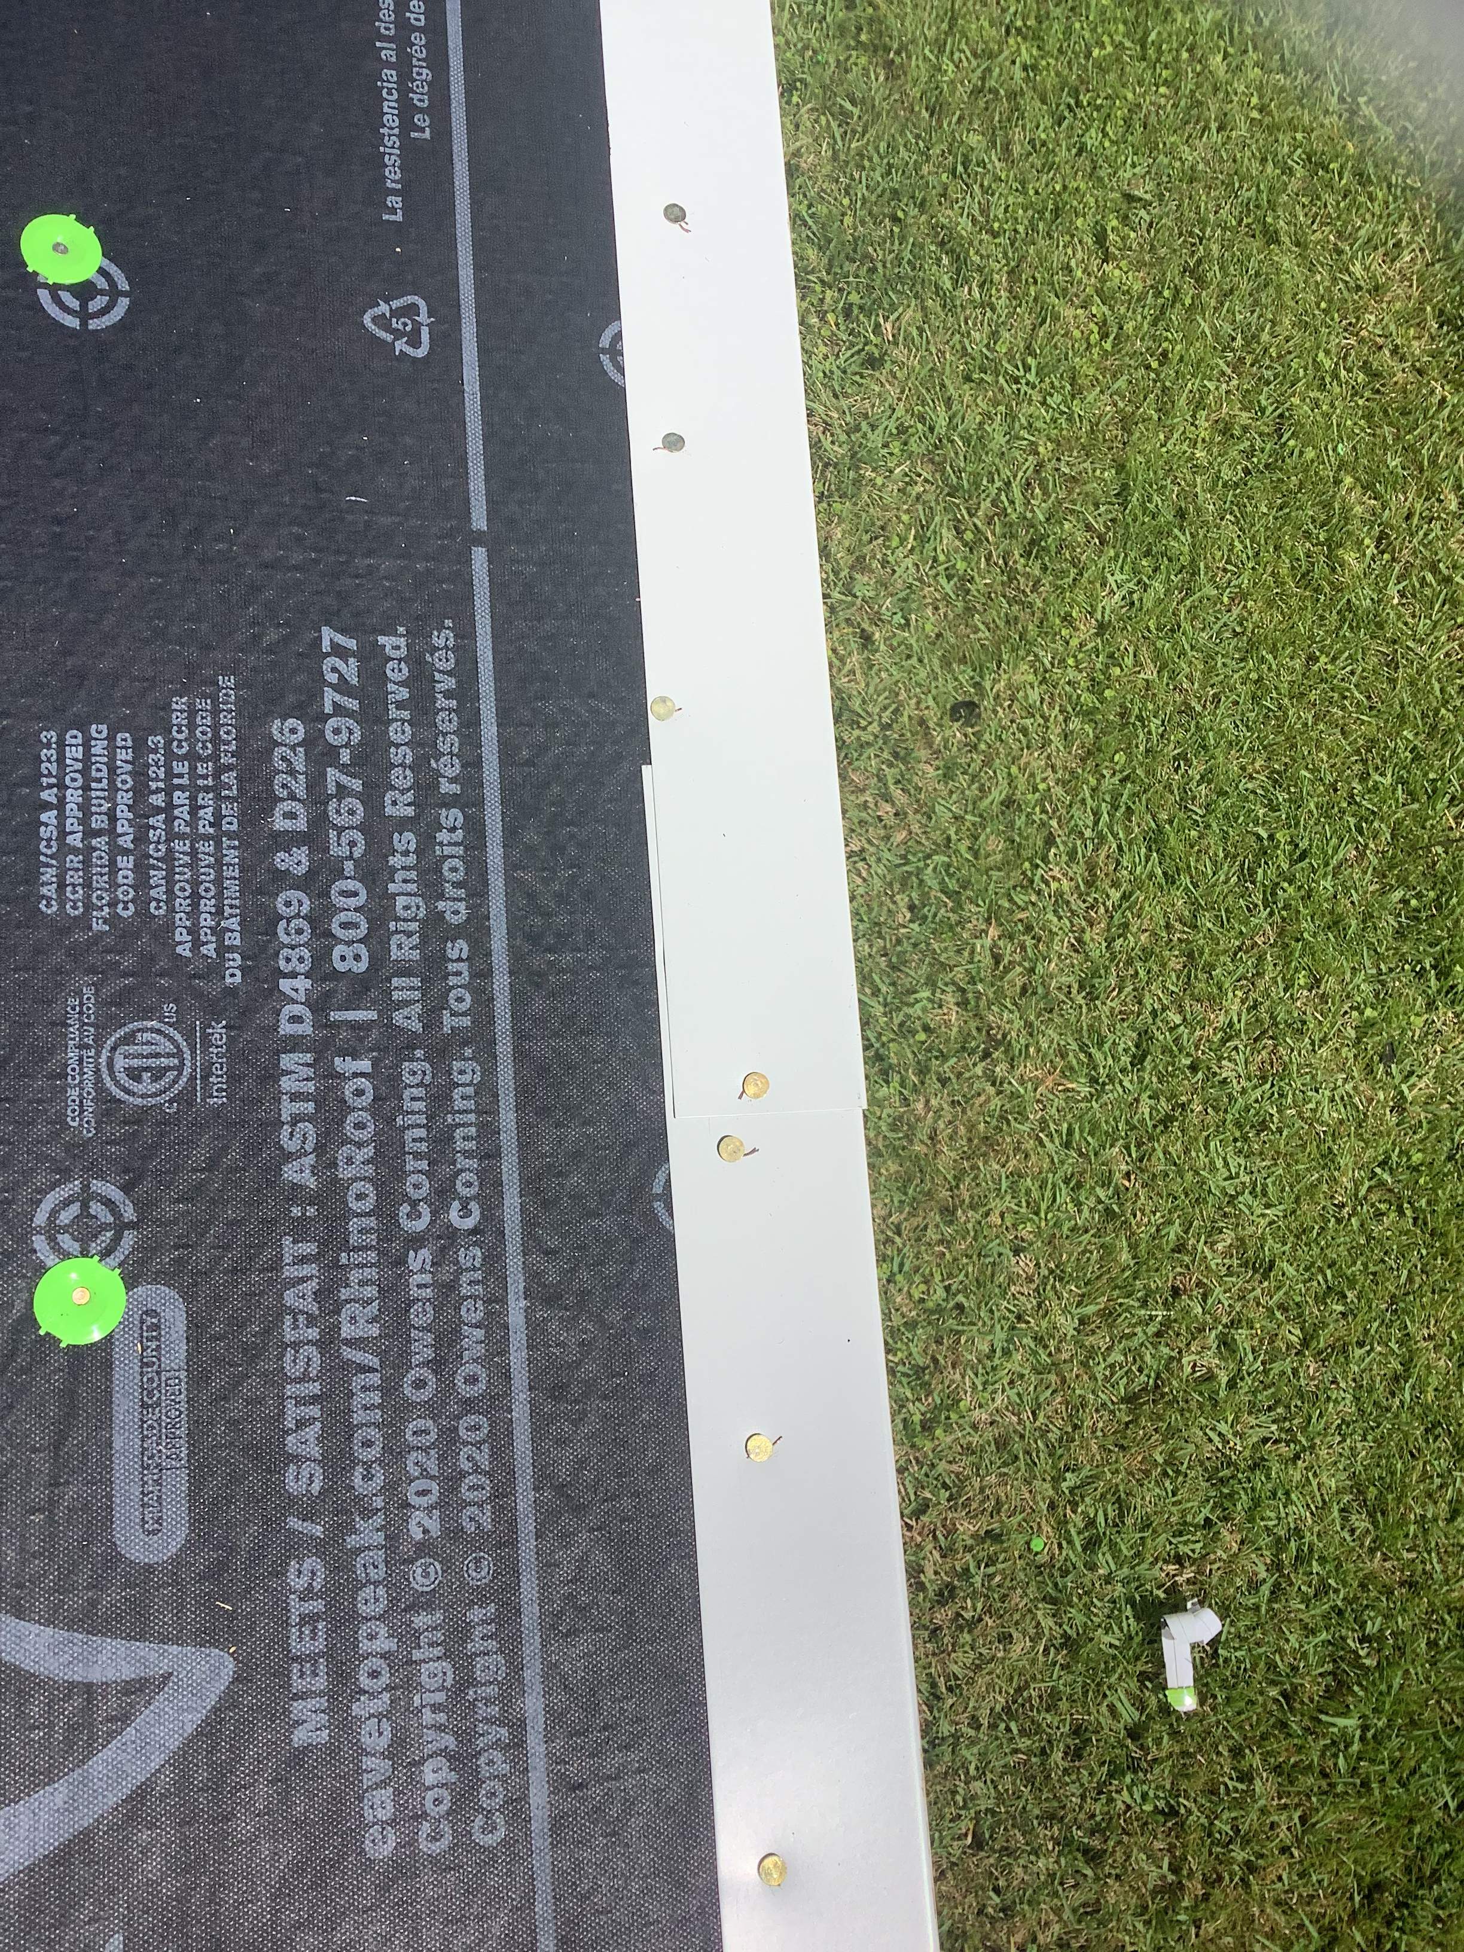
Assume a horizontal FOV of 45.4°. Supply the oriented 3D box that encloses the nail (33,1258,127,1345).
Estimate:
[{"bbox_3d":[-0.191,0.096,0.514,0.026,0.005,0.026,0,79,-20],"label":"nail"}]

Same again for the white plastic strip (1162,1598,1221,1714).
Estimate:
[{"bbox_3d":[0.827,1.213,3.122,0.115,0.050,0.182,-5,80,-2],"label":"white plastic strip"}]

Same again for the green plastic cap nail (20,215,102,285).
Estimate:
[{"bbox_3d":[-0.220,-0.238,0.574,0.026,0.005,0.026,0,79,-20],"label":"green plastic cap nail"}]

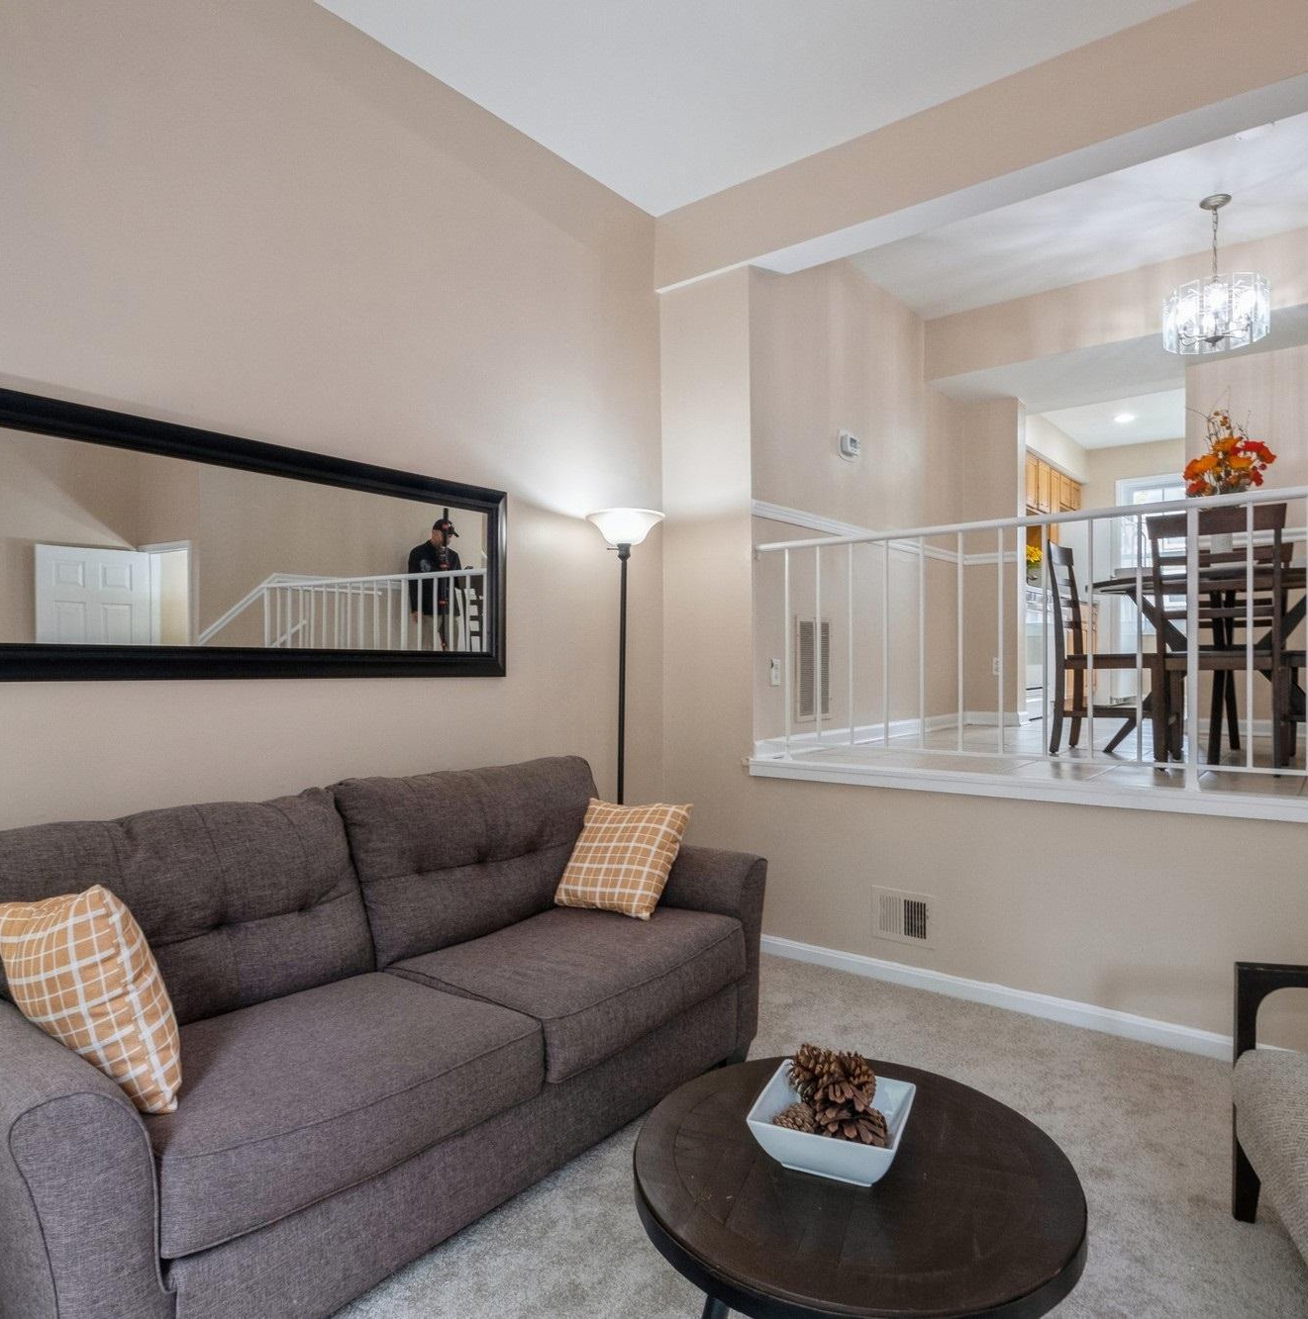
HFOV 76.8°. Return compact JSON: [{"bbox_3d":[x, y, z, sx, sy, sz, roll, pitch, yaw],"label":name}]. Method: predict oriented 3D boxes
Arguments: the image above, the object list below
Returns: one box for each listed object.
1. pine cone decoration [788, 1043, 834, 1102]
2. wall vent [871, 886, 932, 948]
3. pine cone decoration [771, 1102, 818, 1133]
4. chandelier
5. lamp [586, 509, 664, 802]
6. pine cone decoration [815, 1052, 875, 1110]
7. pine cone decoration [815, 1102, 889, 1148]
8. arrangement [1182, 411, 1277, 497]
[{"bbox_3d":[0.261,0.675,1.344,0.083,0.083,0.085,0,0,21],"label":"pine cone decoration"},{"bbox_3d":[0.966,1.006,3.213,0.246,0.205,0.020,0,0,36],"label":"wall vent"},{"bbox_3d":[0.230,0.750,1.341,0.080,0.060,0.062,0,0,-11],"label":"pine cone decoration"},{"bbox_3d":[2.467,-1.699,3.620,0.390,0.620,0.390,0,-1,40],"label":"chandelier"},{"bbox_3d":[-0.124,0.310,3.300,0.310,1.830,0.310,0,0,0],"label":"lamp"},{"bbox_3d":[0.310,0.680,1.329,0.090,0.083,0.090,0,0,21],"label":"pine cone decoration"},{"bbox_3d":[0.306,0.725,1.270,0.105,0.080,0.095,0,0,21],"label":"pine cone decoration"},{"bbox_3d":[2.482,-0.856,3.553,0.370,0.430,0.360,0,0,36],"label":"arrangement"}]

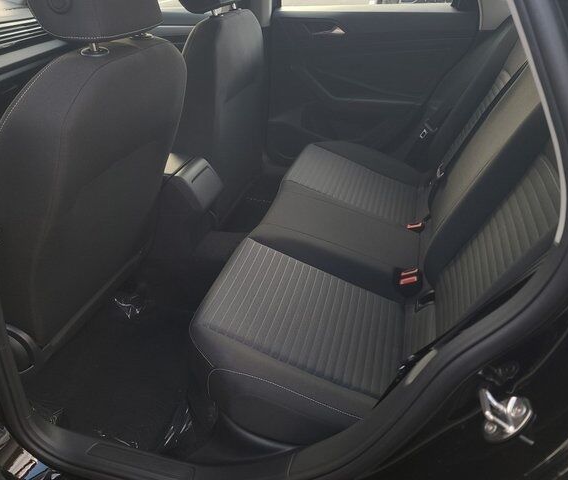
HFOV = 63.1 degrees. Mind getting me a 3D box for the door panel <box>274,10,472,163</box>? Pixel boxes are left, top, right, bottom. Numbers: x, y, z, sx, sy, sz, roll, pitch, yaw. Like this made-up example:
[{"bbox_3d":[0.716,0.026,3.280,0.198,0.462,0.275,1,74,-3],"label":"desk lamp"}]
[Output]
[{"bbox_3d":[0.336,-0.569,1.913,0.830,0.680,0.120,8,35,12],"label":"door panel"}]

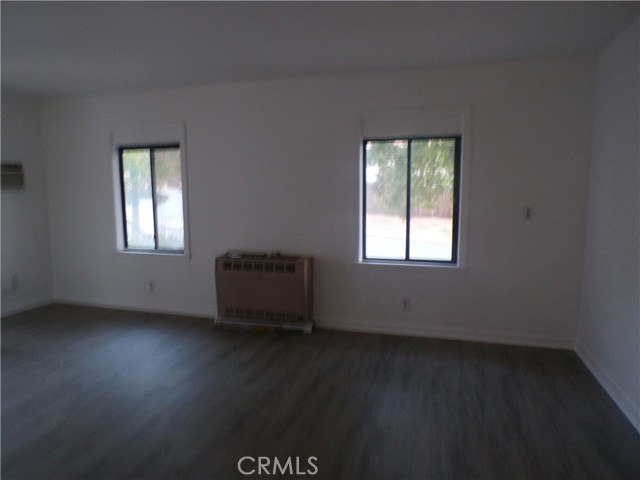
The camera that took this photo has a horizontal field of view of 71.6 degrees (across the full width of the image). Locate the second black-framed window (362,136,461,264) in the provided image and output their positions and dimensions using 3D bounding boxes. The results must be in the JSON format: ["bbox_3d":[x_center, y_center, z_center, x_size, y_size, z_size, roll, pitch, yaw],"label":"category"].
[{"bbox_3d":[0.850,-0.364,4.165,0.903,1.160,0.080,2,7,16],"label":"second black-framed window"}]

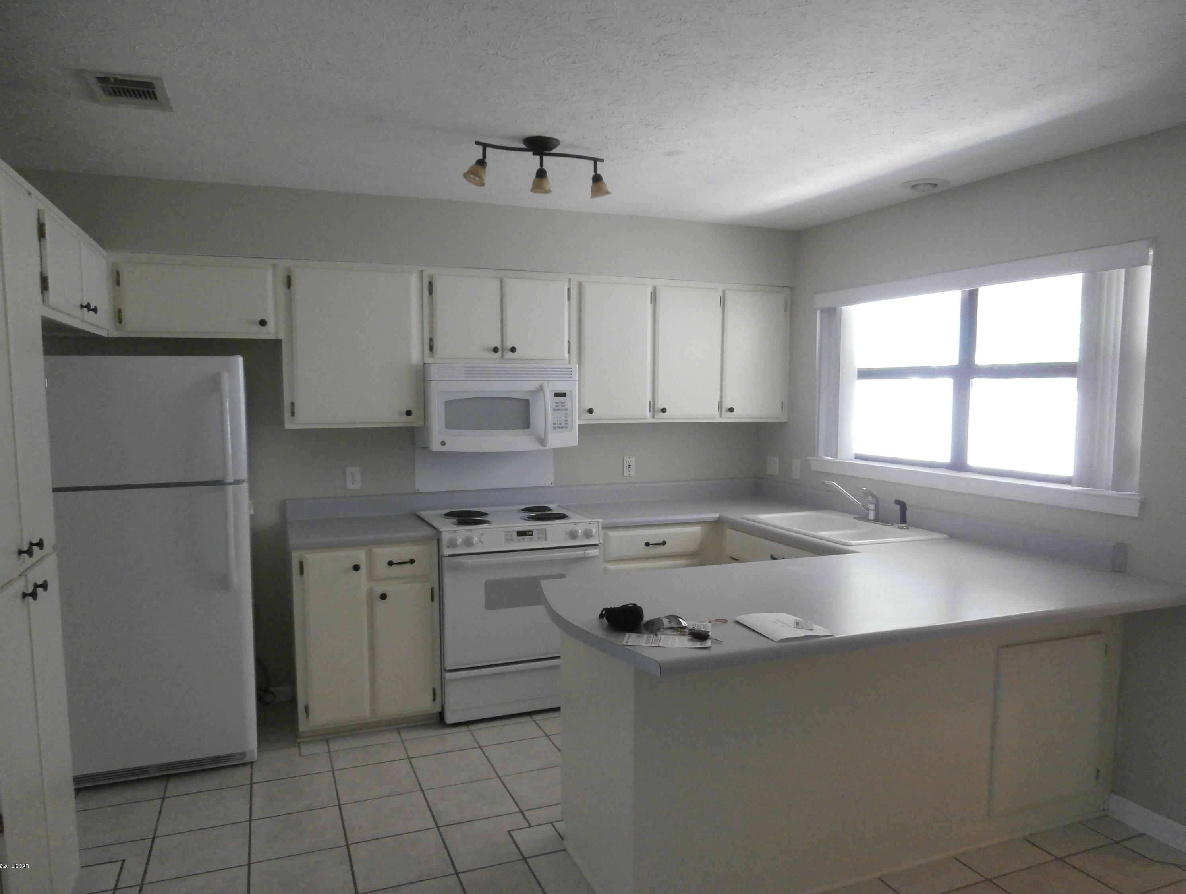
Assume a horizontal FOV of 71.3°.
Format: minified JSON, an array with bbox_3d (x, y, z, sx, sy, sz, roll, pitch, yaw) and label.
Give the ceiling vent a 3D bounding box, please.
[{"bbox_3d":[-1.371,-1.047,2.442,0.212,0.020,0.293,-1,4,-22],"label":"ceiling vent"}]

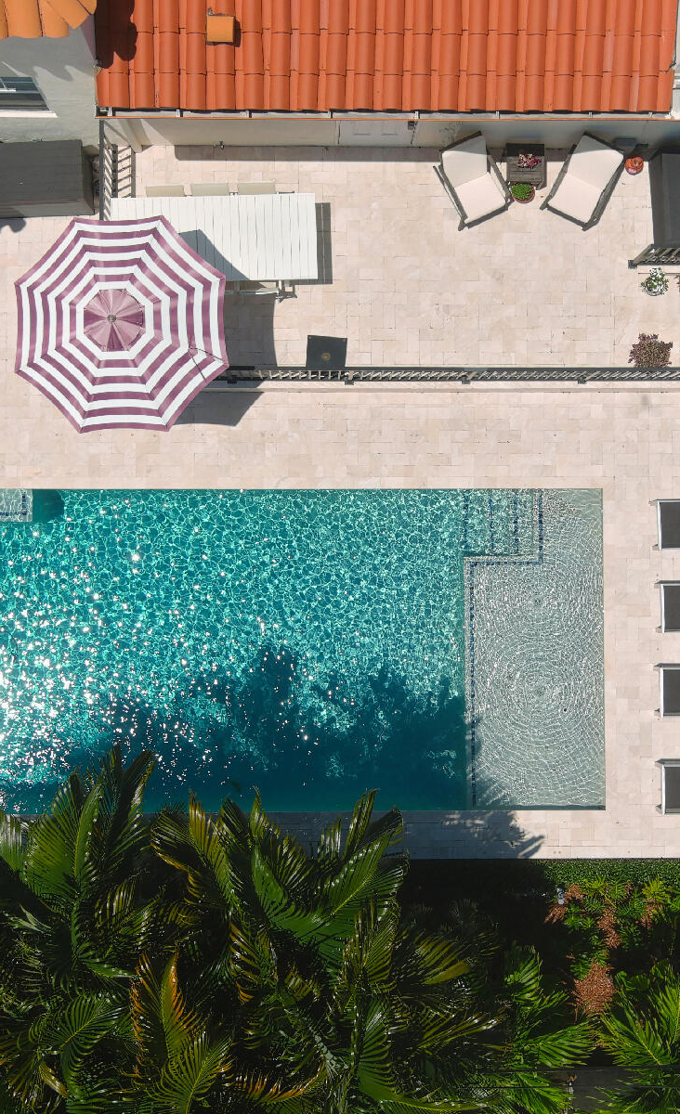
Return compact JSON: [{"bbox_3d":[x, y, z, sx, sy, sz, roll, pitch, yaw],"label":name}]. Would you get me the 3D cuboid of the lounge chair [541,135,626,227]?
[{"bbox_3d":[3.040,-4.647,16.703,0.630,0.660,0.820,27,89,-1],"label":"lounge chair"}]

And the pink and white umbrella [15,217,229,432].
[{"bbox_3d":[-2.438,-2.589,15.776,2.450,2.540,2.450,0,89,-1],"label":"pink and white umbrella"}]

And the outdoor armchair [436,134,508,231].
[{"bbox_3d":[1.679,-4.727,16.991,0.700,0.800,0.900,-26,90,-1],"label":"outdoor armchair"}]

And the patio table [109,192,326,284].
[{"bbox_3d":[-1.525,-3.846,16.704,2.500,0.750,1.030,-1,89,-1],"label":"patio table"}]

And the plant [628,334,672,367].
[{"bbox_3d":[3.950,-2.599,17.187,0.530,0.450,0.480,0,89,-1],"label":"plant"}]

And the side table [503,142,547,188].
[{"bbox_3d":[2.346,-4.961,17.207,0.479,0.400,0.492,0,89,-1],"label":"side table"}]

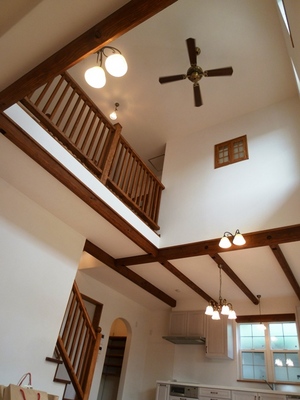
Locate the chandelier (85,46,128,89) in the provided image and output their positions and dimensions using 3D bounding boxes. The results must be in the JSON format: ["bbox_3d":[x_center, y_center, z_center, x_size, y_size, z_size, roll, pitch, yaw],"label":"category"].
[{"bbox_3d":[-0.350,-1.103,2.215,0.390,0.225,0.240,-15,-42,29],"label":"chandelier"}]

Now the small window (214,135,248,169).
[{"bbox_3d":[1.588,-0.934,5.426,0.655,0.640,0.080,-15,-42,29],"label":"small window"}]

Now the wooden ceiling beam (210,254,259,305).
[{"bbox_3d":[1.697,1.549,5.340,0.125,0.105,2.510,-15,-42,29],"label":"wooden ceiling beam"}]

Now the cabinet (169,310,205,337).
[{"bbox_3d":[0.934,2.927,6.479,0.876,0.561,0.340,-15,-42,29],"label":"cabinet"}]

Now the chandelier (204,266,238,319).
[{"bbox_3d":[1.159,1.482,4.562,0.410,0.840,0.410,-15,-42,29],"label":"chandelier"}]

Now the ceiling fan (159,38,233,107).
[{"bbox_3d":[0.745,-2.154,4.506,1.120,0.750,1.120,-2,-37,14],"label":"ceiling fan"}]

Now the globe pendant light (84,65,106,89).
[{"bbox_3d":[-0.432,-1.031,2.270,0.175,0.135,0.175,5,-36,4],"label":"globe pendant light"}]

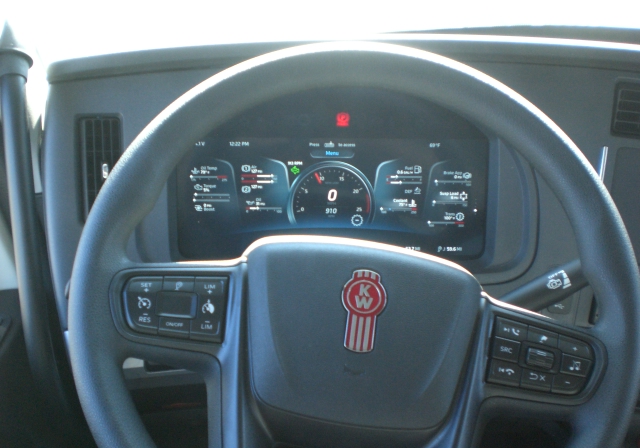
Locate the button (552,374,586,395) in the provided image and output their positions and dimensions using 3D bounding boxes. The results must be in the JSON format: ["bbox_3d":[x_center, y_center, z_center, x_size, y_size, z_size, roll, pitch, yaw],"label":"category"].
[{"bbox_3d":[0.197,0.127,0.555,0.027,0.015,0.006,9,-15,2],"label":"button"}]

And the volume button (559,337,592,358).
[{"bbox_3d":[0.205,0.098,0.563,0.029,0.015,0.006,11,-15,3],"label":"volume button"}]

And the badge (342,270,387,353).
[{"bbox_3d":[0.035,0.070,0.570,0.036,0.067,0.004,6,-15,2],"label":"badge"}]

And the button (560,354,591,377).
[{"bbox_3d":[0.202,0.113,0.559,0.023,0.016,0.007,17,-19,2],"label":"button"}]

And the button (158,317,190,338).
[{"bbox_3d":[-0.113,0.081,0.547,0.024,0.014,0.007,4,-19,-3],"label":"button"}]

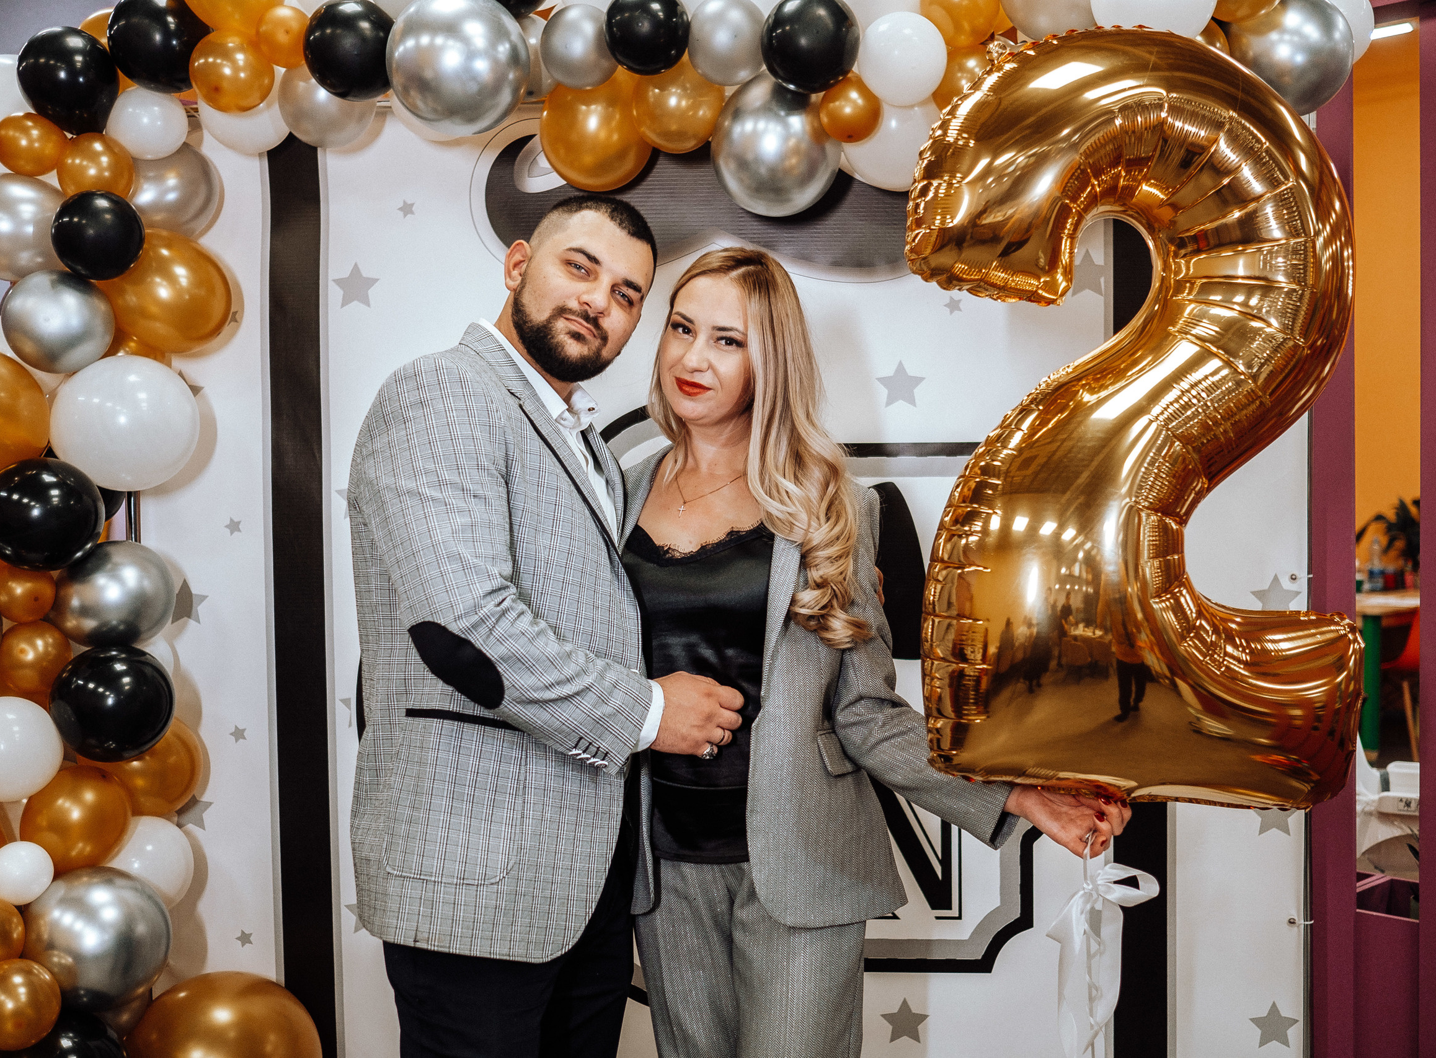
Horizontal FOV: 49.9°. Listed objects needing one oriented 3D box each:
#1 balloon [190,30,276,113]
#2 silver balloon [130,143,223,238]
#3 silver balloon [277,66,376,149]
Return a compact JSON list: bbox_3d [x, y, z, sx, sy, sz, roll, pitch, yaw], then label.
[{"bbox_3d":[-0.761,-0.717,2.420,0.128,0.130,0.133,0,1,0],"label":"balloon"},{"bbox_3d":[-0.905,-0.560,2.550,0.156,0.160,0.158,0,1,0],"label":"silver balloon"},{"bbox_3d":[-0.614,-0.673,2.420,0.150,0.151,0.159,-1,2,-14],"label":"silver balloon"}]

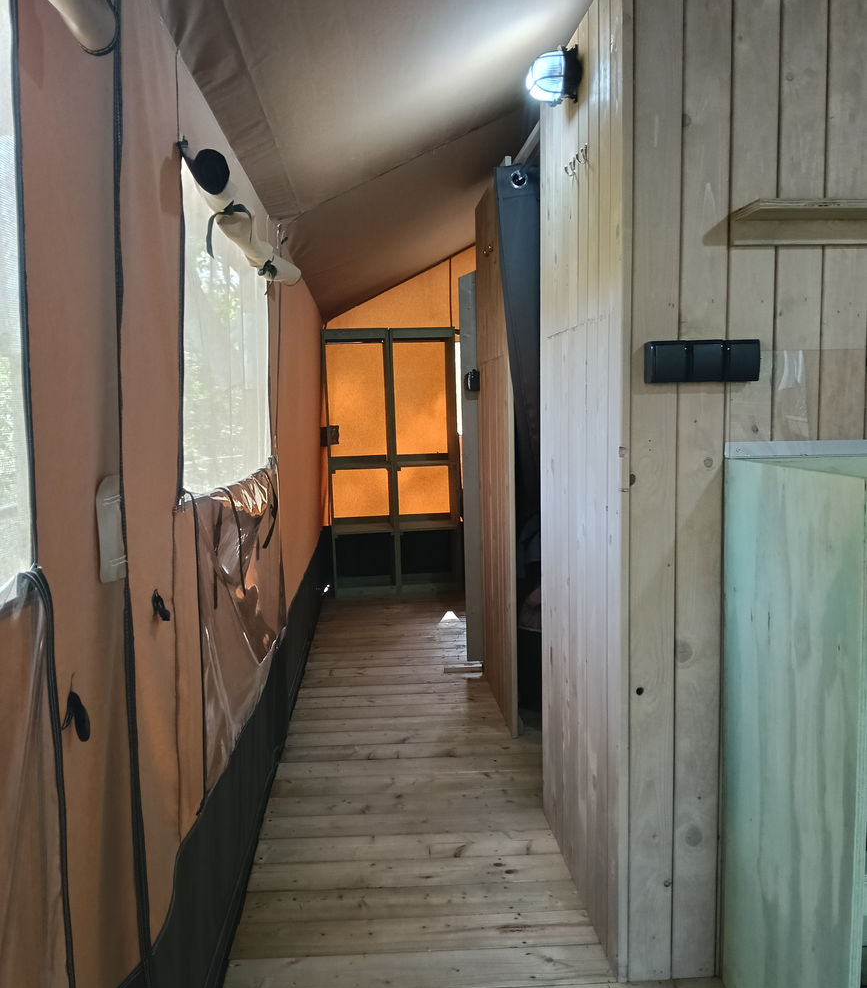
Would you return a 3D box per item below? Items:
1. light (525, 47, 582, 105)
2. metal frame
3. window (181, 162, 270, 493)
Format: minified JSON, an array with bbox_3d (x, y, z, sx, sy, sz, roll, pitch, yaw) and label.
[{"bbox_3d":[0.264,-0.935,2.021,0.119,0.132,0.129,-1,5,-3],"label":"light"},{"bbox_3d":[-0.277,-0.207,5.983,0.840,1.702,0.470,-2,5,-6],"label":"metal frame"},{"bbox_3d":[-0.486,-0.360,2.245,0.038,0.627,1.266,0,5,-4],"label":"window"}]

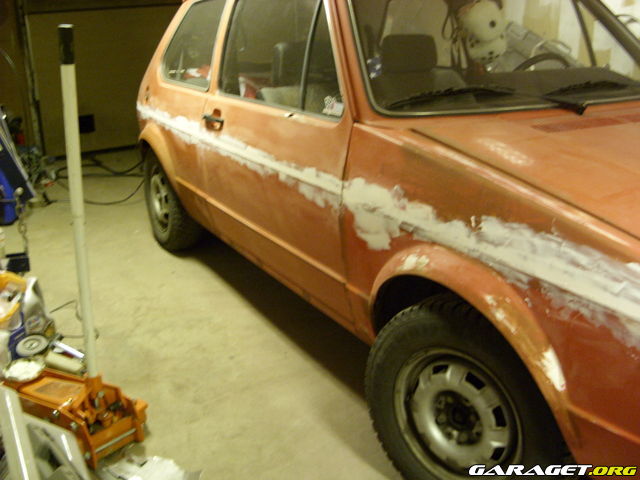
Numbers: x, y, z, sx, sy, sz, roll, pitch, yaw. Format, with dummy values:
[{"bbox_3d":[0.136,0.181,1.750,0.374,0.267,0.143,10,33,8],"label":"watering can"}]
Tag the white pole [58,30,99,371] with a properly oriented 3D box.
[{"bbox_3d":[-0.635,-0.057,1.865,0.037,0.985,0.037,3,21,0],"label":"white pole"}]

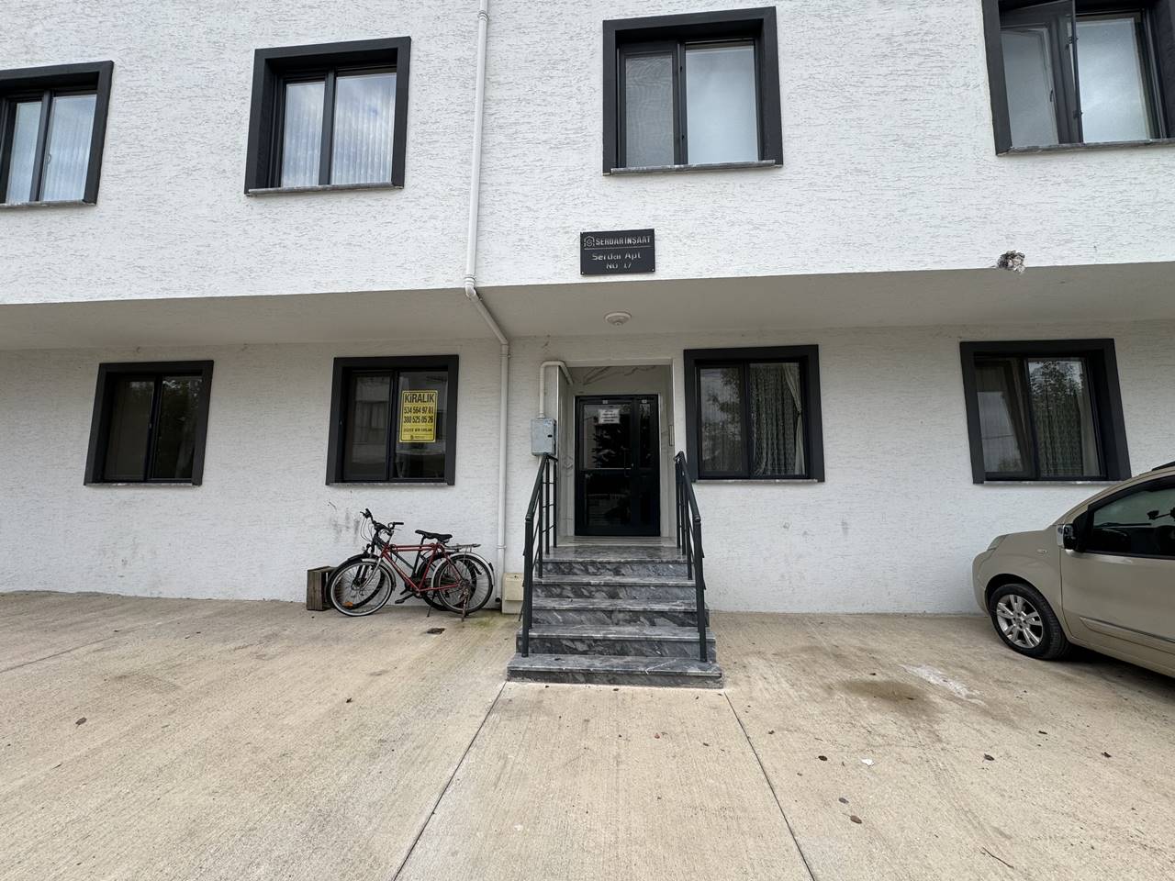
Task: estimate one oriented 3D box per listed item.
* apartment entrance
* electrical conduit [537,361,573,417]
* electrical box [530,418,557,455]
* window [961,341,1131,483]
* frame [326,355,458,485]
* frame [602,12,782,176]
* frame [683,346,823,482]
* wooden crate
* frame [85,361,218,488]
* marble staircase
[{"bbox_3d":[0.425,0.352,6.868,1.210,2.022,0.090,0,-7,4],"label":"apartment entrance"},{"bbox_3d":[-0.397,-0.573,6.342,0.293,0.733,0.990,0,-7,4],"label":"electrical conduit"},{"bbox_3d":[-0.532,-0.023,5.815,0.256,0.434,0.190,0,-7,4],"label":"electrical box"},{"bbox_3d":[5.234,-0.326,5.540,1.665,1.657,0.200,0,-7,4],"label":"window"},{"bbox_3d":[-2.463,-0.248,6.140,1.663,1.655,0.200,0,-7,4],"label":"frame"},{"bbox_3d":[0.997,-3.354,4.671,1.672,1.657,0.200,0,-7,4],"label":"frame"},{"bbox_3d":[1.991,-0.308,5.795,1.593,1.639,0.200,0,-7,4],"label":"frame"},{"bbox_3d":[-3.144,1.760,5.685,0.211,0.448,0.350,0,-7,4],"label":"wooden crate"},{"bbox_3d":[-5.799,-0.223,6.401,1.650,1.659,0.200,0,-7,4],"label":"frame"},{"bbox_3d":[0.271,1.501,4.513,1.527,0.722,2.233,0,-7,4],"label":"marble staircase"}]

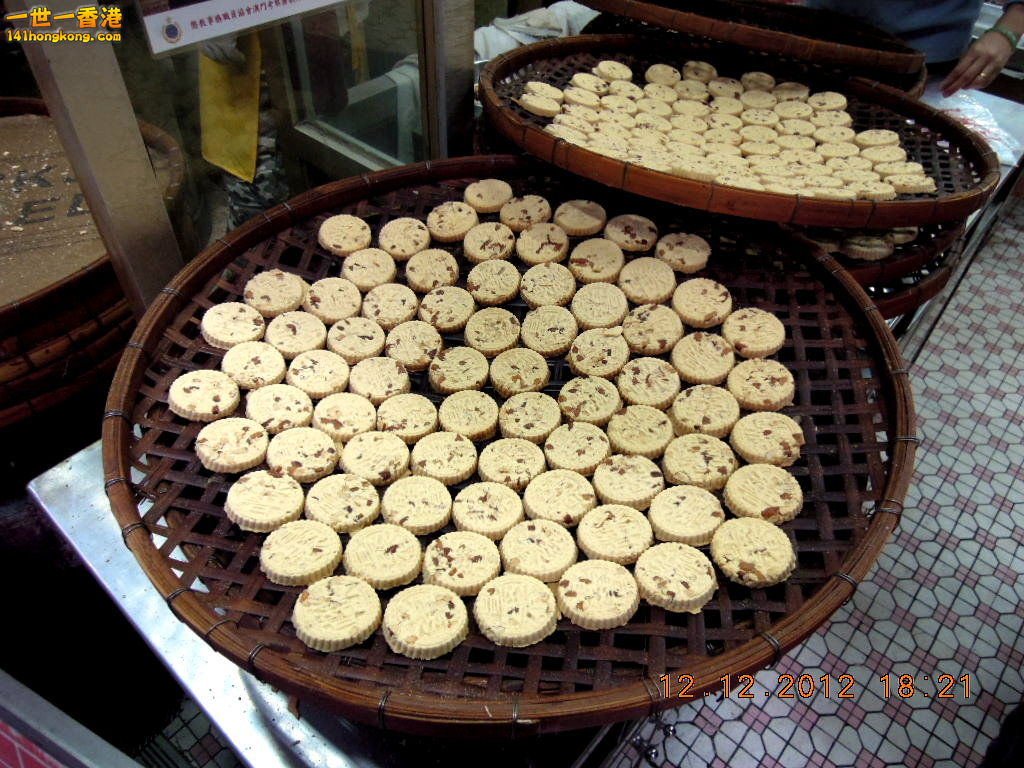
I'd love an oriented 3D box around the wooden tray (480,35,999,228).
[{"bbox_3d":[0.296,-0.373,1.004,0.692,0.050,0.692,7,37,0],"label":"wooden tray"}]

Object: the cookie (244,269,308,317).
[{"bbox_3d":[-0.255,-0.097,0.764,0.059,0.011,0.059,8,51,-10],"label":"cookie"}]

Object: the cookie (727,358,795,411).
[{"bbox_3d":[0.205,0.000,0.585,0.052,0.009,0.052,-10,45,11],"label":"cookie"}]

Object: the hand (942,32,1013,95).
[{"bbox_3d":[0.839,-0.576,1.280,0.160,0.050,0.080,-44,61,-7],"label":"hand"}]

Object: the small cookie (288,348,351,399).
[{"bbox_3d":[-0.174,-0.010,0.641,0.056,0.012,0.056,8,46,0],"label":"small cookie"}]

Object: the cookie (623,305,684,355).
[{"bbox_3d":[0.130,-0.050,0.651,0.052,0.009,0.052,-6,51,8],"label":"cookie"}]

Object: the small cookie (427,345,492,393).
[{"bbox_3d":[-0.054,-0.013,0.728,0.059,0.011,0.059,3,48,0],"label":"small cookie"}]

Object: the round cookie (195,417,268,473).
[{"bbox_3d":[-0.245,0.054,0.623,0.059,0.011,0.059,9,40,-8],"label":"round cookie"}]

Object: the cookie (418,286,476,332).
[{"bbox_3d":[-0.068,-0.078,0.744,0.056,0.011,0.056,5,49,0],"label":"cookie"}]

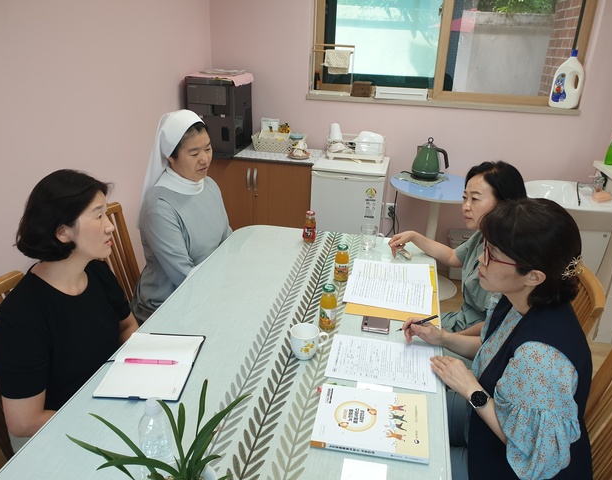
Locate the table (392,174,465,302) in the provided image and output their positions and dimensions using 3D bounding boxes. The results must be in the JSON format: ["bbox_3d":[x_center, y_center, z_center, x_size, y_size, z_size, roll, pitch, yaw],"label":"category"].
[{"bbox_3d":[0.838,-0.011,3.198,0.610,0.715,0.610,7,23,11],"label":"table"}]

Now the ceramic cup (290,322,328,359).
[{"bbox_3d":[0.009,0.290,1.363,0.106,0.079,0.081,-6,24,-18],"label":"ceramic cup"}]

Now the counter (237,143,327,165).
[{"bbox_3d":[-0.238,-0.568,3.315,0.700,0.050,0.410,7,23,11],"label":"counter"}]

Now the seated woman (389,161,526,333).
[{"bbox_3d":[0.581,0.306,1.817,0.600,1.190,0.500,2,23,-1],"label":"seated woman"}]

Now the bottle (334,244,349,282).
[{"bbox_3d":[0.135,0.083,1.784,0.054,0.138,0.054,4,23,5],"label":"bottle"}]

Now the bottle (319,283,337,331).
[{"bbox_3d":[0.071,0.209,1.482,0.054,0.138,0.054,3,23,3],"label":"bottle"}]

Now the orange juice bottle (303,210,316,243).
[{"bbox_3d":[0.019,-0.058,2.112,0.055,0.136,0.055,2,23,0],"label":"orange juice bottle"}]

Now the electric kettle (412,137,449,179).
[{"bbox_3d":[0.815,-0.521,3.137,0.230,0.265,0.180,5,23,8],"label":"electric kettle"}]

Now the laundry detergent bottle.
[{"bbox_3d":[1.600,-0.972,2.944,0.170,0.325,0.100,9,24,16],"label":"laundry detergent bottle"}]

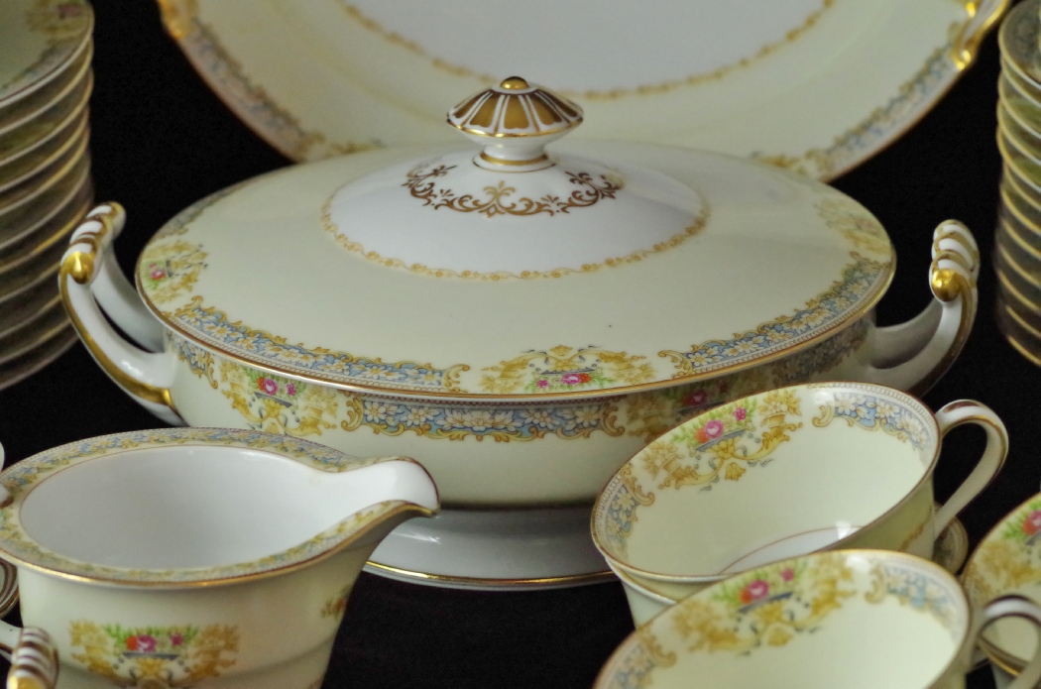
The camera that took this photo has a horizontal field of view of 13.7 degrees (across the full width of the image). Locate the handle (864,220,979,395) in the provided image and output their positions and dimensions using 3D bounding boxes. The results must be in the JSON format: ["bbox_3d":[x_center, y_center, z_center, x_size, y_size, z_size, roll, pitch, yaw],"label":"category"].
[{"bbox_3d":[0.117,-0.005,1.310,0.040,0.053,0.062,1,21,7],"label":"handle"}]

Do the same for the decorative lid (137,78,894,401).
[{"bbox_3d":[-0.002,-0.052,1.307,0.230,0.060,0.230,-1,21,0],"label":"decorative lid"}]

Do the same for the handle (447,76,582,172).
[{"bbox_3d":[-0.002,-0.068,1.301,0.041,0.025,0.041,-1,21,0],"label":"handle"}]

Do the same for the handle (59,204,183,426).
[{"bbox_3d":[-0.117,-0.011,1.338,0.038,0.053,0.062,1,21,7],"label":"handle"}]

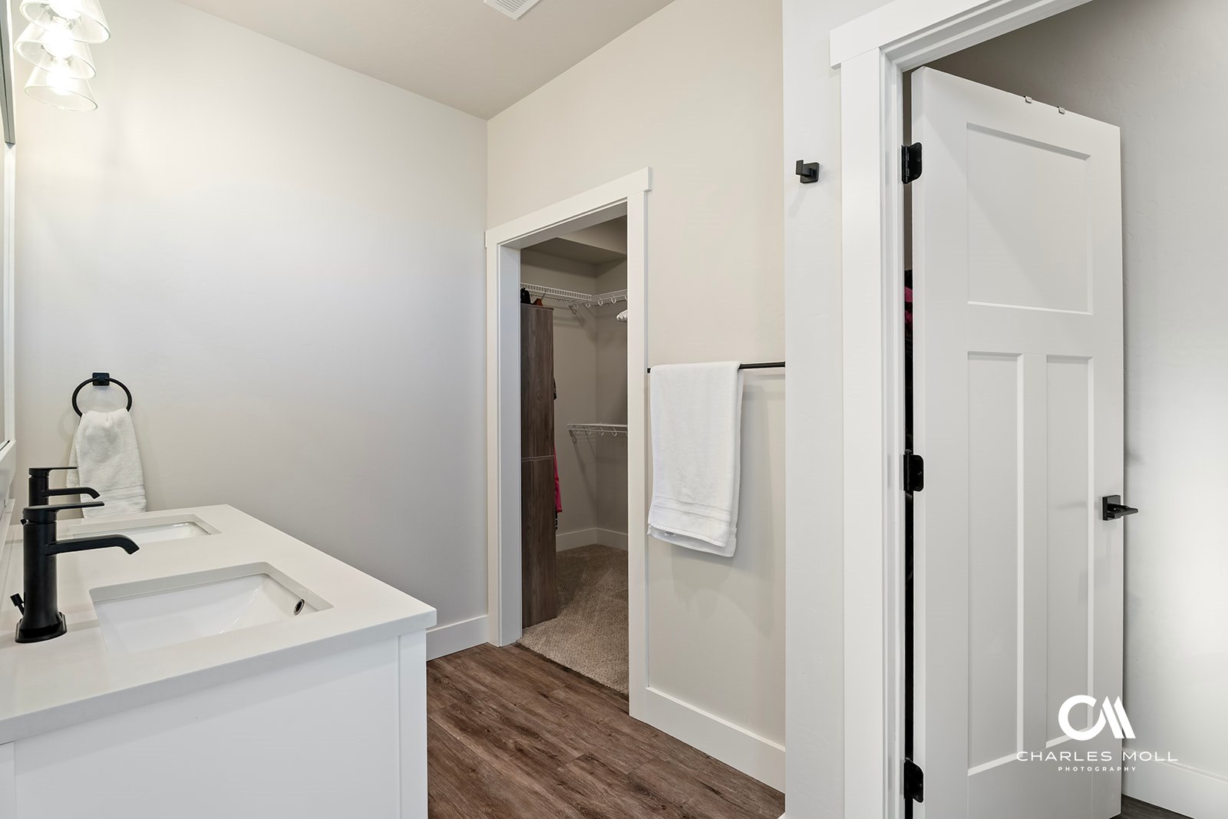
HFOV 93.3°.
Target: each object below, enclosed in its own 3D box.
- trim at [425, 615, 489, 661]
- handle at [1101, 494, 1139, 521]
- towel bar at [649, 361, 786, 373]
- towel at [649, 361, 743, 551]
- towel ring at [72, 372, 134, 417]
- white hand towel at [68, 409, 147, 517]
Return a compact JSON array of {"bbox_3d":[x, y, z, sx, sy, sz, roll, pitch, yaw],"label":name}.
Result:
[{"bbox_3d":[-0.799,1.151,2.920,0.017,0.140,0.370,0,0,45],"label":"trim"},{"bbox_3d":[1.431,0.287,1.651,0.135,0.067,0.066,0,0,-22],"label":"handle"},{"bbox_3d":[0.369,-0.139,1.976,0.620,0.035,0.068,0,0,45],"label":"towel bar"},{"bbox_3d":[0.273,0.164,2.027,0.385,0.630,0.080,0,0,45],"label":"towel"},{"bbox_3d":[-1.723,-0.038,1.954,0.063,0.167,0.152,0,0,45],"label":"towel ring"},{"bbox_3d":[-1.696,0.183,1.947,0.085,0.370,0.198,0,0,45],"label":"white hand towel"}]

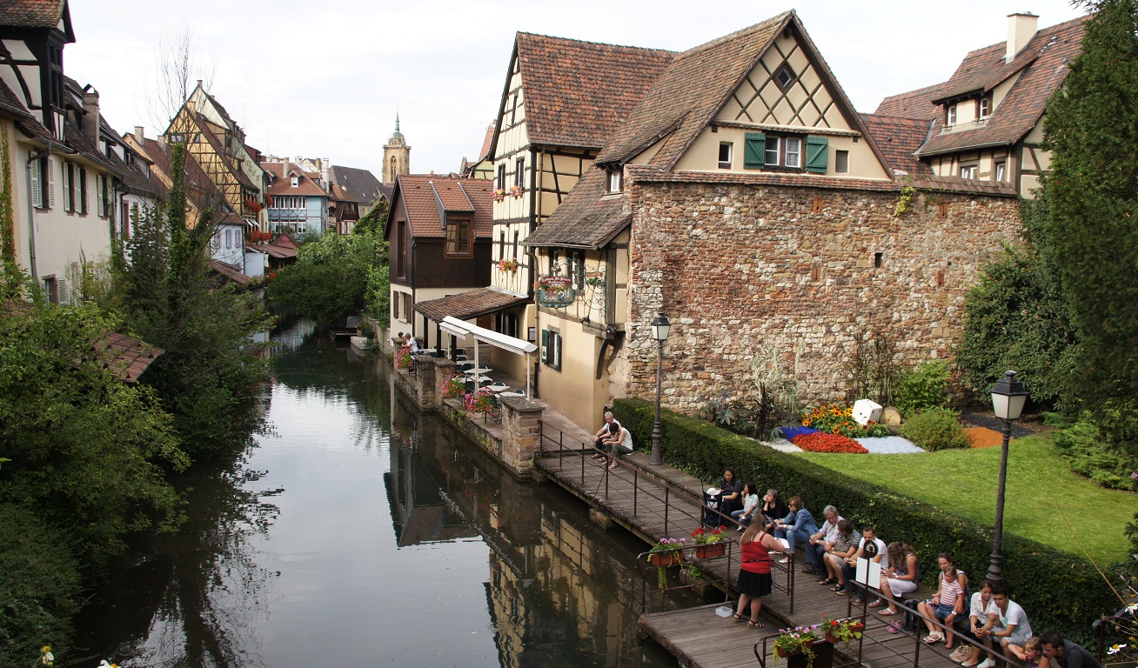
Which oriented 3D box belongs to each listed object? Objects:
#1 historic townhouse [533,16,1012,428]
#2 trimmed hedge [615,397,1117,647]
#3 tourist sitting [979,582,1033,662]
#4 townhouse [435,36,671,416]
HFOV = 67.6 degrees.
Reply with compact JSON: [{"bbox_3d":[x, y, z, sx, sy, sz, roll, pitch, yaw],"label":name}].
[{"bbox_3d":[5.641,-3.303,27.241,13.450,11.550,8.500,-1,7,-19],"label":"historic townhouse"},{"bbox_3d":[4.171,2.935,16.814,0.740,1.020,12.870,-2,7,-24],"label":"trimmed hedge"},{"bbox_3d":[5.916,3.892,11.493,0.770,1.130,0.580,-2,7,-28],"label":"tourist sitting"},{"bbox_3d":[1.586,-4.488,32.197,9.000,12.700,6.100,-1,7,-20],"label":"townhouse"}]

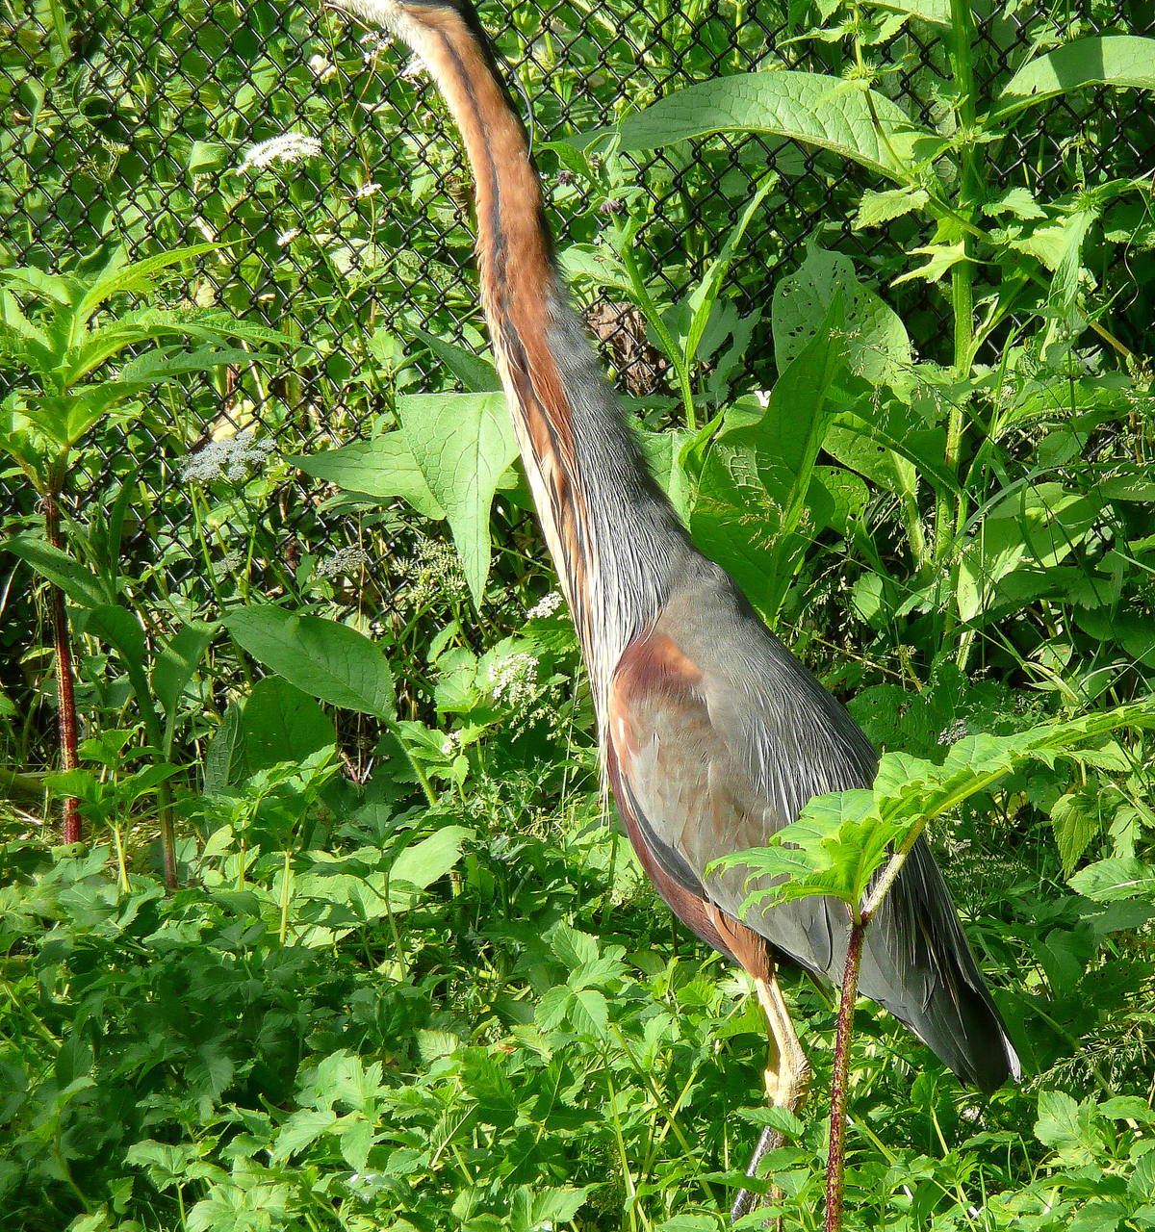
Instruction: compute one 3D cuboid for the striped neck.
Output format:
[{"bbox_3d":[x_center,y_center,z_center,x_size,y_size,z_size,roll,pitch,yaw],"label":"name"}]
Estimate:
[{"bbox_3d":[-0.010,-0.160,7.700,0.083,0.446,0.075,-17,8,2],"label":"striped neck"}]

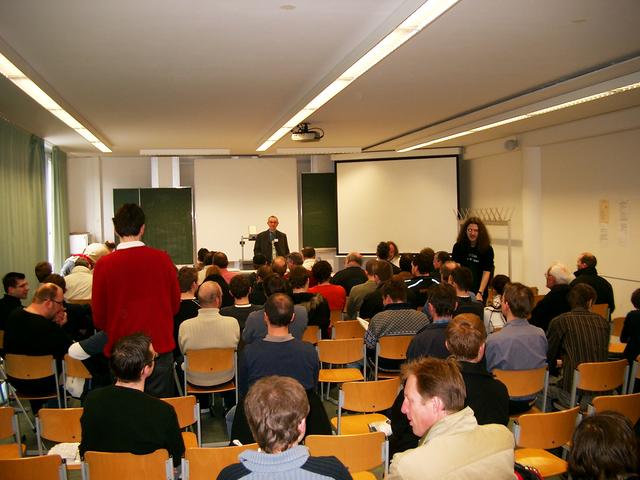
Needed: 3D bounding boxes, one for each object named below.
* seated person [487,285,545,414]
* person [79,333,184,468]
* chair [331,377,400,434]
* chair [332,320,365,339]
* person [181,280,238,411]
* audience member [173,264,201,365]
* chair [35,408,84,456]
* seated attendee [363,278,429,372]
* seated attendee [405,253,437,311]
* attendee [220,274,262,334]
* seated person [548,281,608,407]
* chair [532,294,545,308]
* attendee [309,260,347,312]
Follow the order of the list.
[{"bbox_3d":[1.195,0.954,4.889,0.500,1.350,0.780,-2,3,-13],"label":"seated person"},{"bbox_3d":[-0.825,1.060,3.317,0.550,1.300,0.780,-1,3,2],"label":"person"},{"bbox_3d":[0.258,1.235,4.325,0.430,0.805,0.500,-2,3,-14],"label":"chair"},{"bbox_3d":[0.272,1.166,6.789,0.430,0.800,0.500,-2,3,-13],"label":"chair"},{"bbox_3d":[-0.892,0.968,5.677,0.510,1.310,0.850,-2,3,-11],"label":"person"},{"bbox_3d":[-1.169,0.927,6.436,0.500,1.340,0.800,-2,3,-11],"label":"audience member"},{"bbox_3d":[-1.383,1.323,4.046,0.430,0.800,0.500,-2,3,-8],"label":"chair"},{"bbox_3d":[0.614,0.945,6.053,0.550,1.240,0.850,-2,3,-11],"label":"seated attendee"},{"bbox_3d":[1.068,0.802,7.940,0.500,1.390,0.780,-2,3,-11],"label":"seated attendee"},{"bbox_3d":[-0.780,0.945,6.746,0.500,1.290,0.780,-2,3,-9],"label":"attendee"},{"bbox_3d":[1.747,0.946,4.740,0.530,1.280,0.780,-2,3,-19],"label":"seated person"},{"bbox_3d":[2.540,1.018,8.059,0.430,0.810,0.500,-2,3,-11],"label":"chair"},{"bbox_3d":[0.000,0.871,7.314,0.500,1.310,0.780,-2,3,-11],"label":"attendee"}]

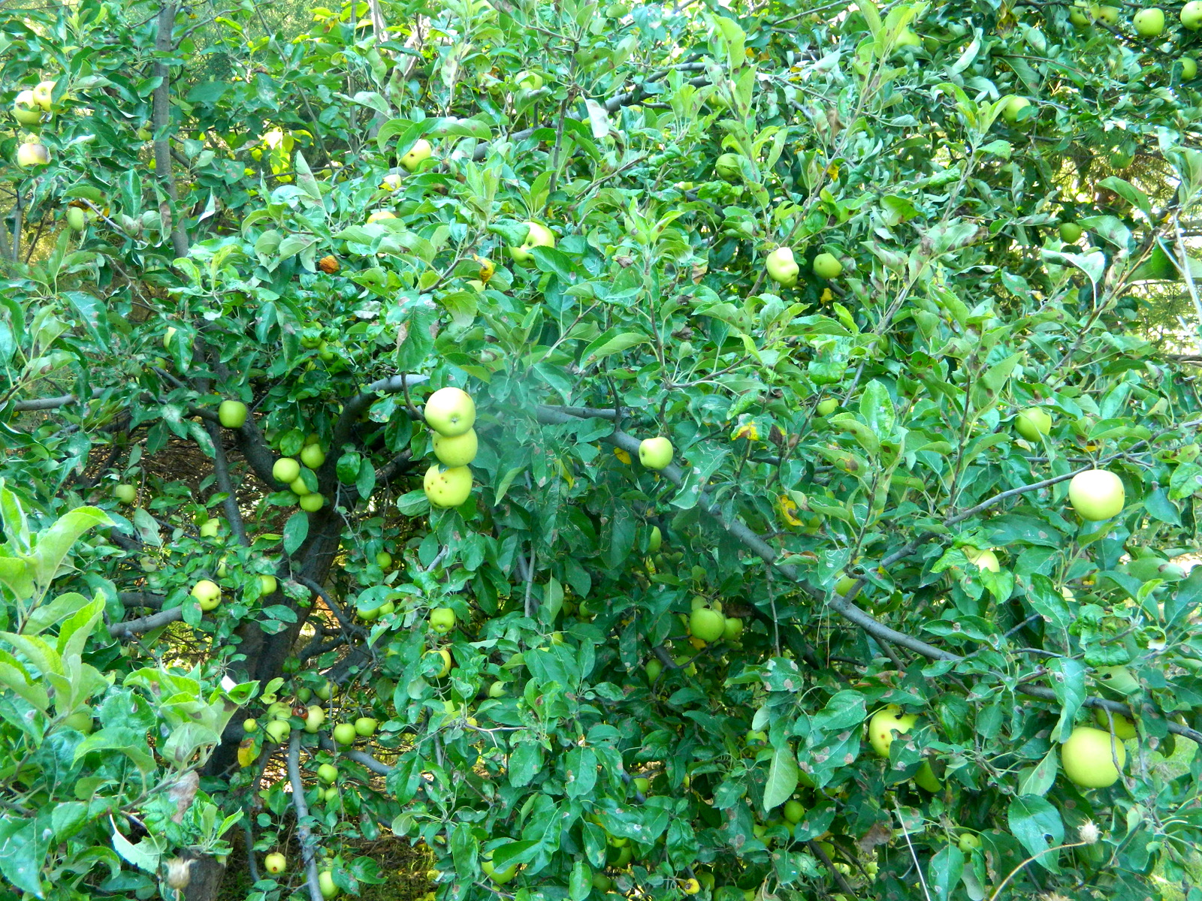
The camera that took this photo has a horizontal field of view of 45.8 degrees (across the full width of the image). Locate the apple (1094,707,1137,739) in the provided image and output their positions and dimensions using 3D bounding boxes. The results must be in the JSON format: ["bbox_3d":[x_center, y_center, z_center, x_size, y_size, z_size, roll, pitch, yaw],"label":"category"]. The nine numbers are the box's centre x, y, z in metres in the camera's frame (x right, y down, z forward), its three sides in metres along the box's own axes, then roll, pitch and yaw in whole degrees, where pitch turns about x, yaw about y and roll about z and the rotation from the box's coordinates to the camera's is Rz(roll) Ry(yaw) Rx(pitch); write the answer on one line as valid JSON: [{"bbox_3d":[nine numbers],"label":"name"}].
[{"bbox_3d":[0.690,0.355,1.900,0.061,0.057,0.061,0,8,0],"label":"apple"}]

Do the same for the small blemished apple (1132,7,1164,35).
[{"bbox_3d":[1.058,-0.830,2.750,0.061,0.055,0.061,0,8,0],"label":"small blemished apple"}]

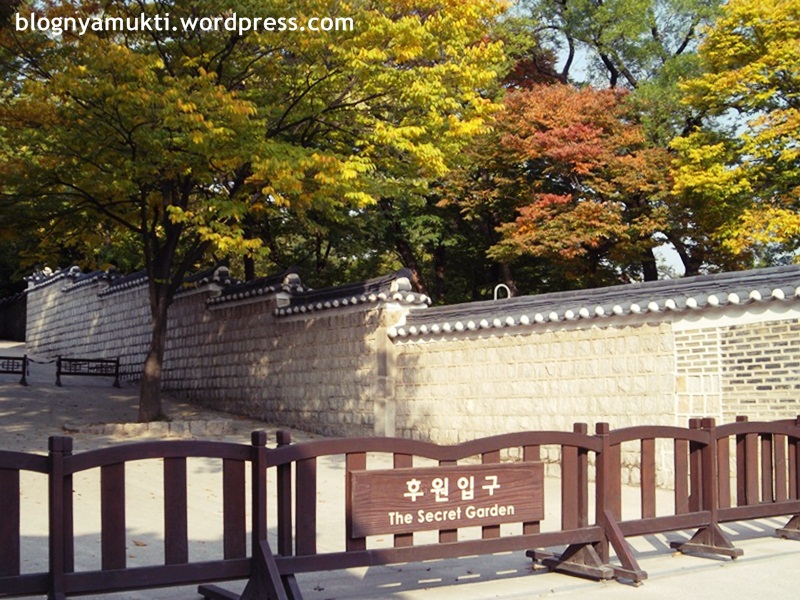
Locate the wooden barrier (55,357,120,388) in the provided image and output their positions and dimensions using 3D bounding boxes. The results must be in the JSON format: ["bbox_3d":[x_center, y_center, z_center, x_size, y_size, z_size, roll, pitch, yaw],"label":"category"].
[{"bbox_3d":[-7.719,1.797,25.200,1.530,0.770,0.450,3,-6,-25],"label":"wooden barrier"}]

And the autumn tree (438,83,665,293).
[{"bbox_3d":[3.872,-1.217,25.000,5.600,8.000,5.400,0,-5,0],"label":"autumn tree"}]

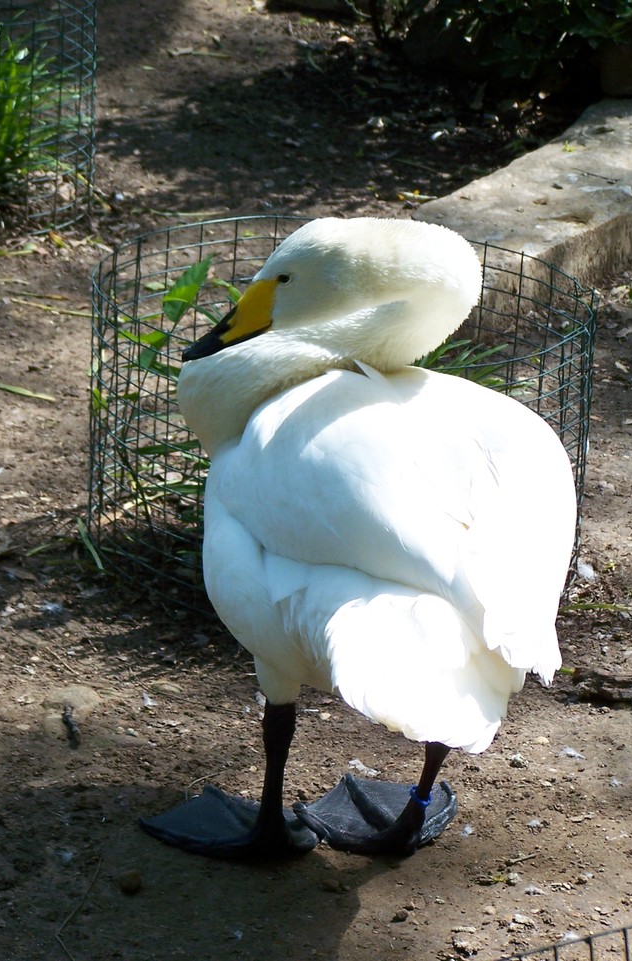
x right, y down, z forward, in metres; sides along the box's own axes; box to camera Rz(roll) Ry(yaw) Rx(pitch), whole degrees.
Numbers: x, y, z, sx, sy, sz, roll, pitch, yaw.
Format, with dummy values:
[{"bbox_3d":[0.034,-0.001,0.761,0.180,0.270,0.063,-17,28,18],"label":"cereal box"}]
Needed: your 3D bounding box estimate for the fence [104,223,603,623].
[{"bbox_3d":[0.026,-0.062,4.768,0.550,0.310,0.550,3,20,0],"label":"fence"}]

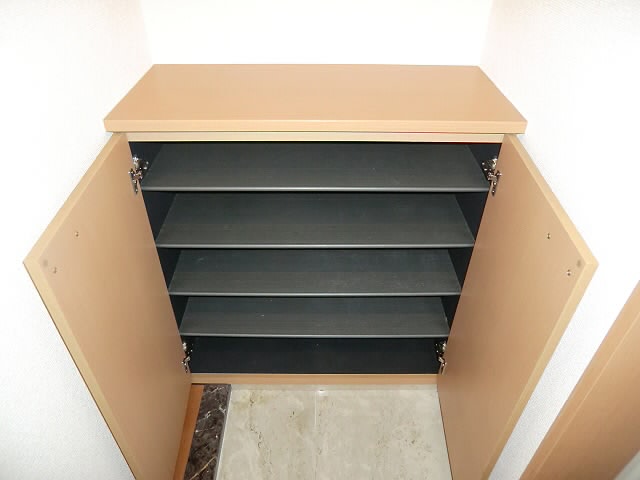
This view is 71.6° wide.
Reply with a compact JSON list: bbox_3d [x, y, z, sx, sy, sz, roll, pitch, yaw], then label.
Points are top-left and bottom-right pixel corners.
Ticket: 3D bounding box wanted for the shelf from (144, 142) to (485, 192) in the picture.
[{"bbox_3d":[-0.011,-0.227,1.237,0.875,0.017,0.350,0,38,0],"label":"shelf"}]

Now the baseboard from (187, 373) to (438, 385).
[{"bbox_3d":[-0.016,0.483,1.570,0.879,0.058,0.020,0,38,0],"label":"baseboard"}]

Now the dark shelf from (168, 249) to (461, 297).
[{"bbox_3d":[-0.014,0.054,1.454,0.875,0.017,0.350,0,38,0],"label":"dark shelf"}]

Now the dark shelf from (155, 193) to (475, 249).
[{"bbox_3d":[-0.013,-0.088,1.344,0.875,0.017,0.350,0,38,0],"label":"dark shelf"}]

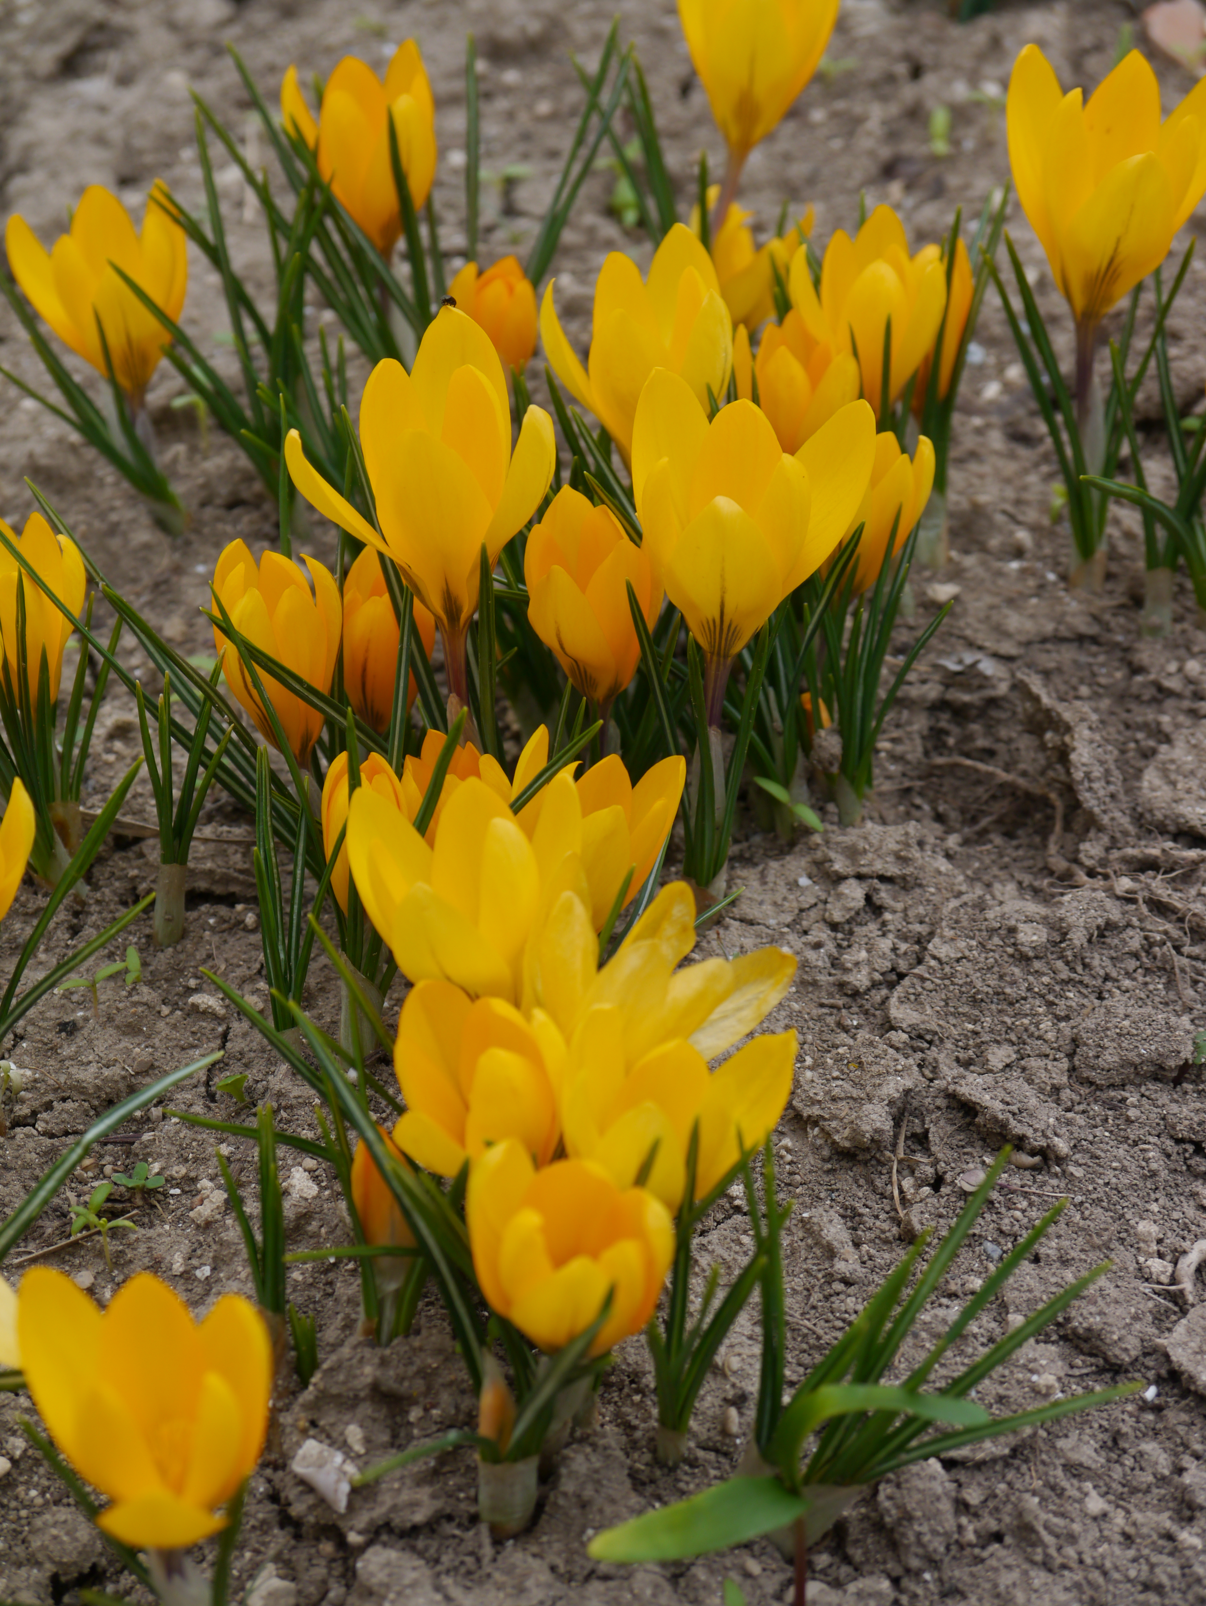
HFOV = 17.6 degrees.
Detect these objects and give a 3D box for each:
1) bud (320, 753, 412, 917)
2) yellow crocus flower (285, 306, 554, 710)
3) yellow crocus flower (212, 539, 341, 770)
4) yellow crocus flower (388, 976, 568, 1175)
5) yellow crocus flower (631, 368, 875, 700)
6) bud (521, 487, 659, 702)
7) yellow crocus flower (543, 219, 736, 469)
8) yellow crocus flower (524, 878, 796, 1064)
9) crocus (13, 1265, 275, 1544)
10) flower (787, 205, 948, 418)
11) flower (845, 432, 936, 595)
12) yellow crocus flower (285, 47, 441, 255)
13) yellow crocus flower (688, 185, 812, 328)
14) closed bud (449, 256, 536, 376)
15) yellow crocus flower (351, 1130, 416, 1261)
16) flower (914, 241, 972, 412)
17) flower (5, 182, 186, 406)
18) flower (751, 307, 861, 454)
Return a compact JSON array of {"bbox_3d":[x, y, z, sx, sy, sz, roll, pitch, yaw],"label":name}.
[{"bbox_3d":[-0.032,0.006,0.531,0.012,0.027,0.012,-2,33,1],"label":"bud"},{"bbox_3d":[-0.025,-0.036,0.527,0.036,0.055,0.036,-5,35,-2],"label":"yellow crocus flower"},{"bbox_3d":[-0.046,-0.020,0.562,0.018,0.036,0.018,-7,33,4],"label":"yellow crocus flower"},{"bbox_3d":[-0.014,0.035,0.446,0.020,0.025,0.020,-5,35,-2],"label":"yellow crocus flower"},{"bbox_3d":[0.018,-0.035,0.550,0.034,0.043,0.032,5,33,-3],"label":"yellow crocus flower"},{"bbox_3d":[-0.001,-0.029,0.570,0.020,0.034,0.020,-5,33,3],"label":"bud"},{"bbox_3d":[0.004,-0.067,0.605,0.029,0.037,0.028,3,33,-2],"label":"yellow crocus flower"},{"bbox_3d":[0.007,0.028,0.469,0.031,0.027,0.031,16,34,2],"label":"yellow crocus flower"},{"bbox_3d":[-0.049,0.068,0.411,0.027,0.031,0.027,-11,35,-8],"label":"crocus"},{"bbox_3d":[0.040,-0.071,0.581,0.024,0.031,0.024,1,35,4],"label":"flower"},{"bbox_3d":[0.038,-0.037,0.534,0.014,0.025,0.014,20,34,2],"label":"flower"},{"bbox_3d":[-0.040,-0.104,0.636,0.026,0.034,0.026,-9,35,-2],"label":"yellow crocus flower"},{"bbox_3d":[0.024,-0.084,0.632,0.020,0.027,0.020,1,35,2],"label":"yellow crocus flower"},{"bbox_3d":[-0.018,-0.080,0.655,0.015,0.024,0.015,0,33,0],"label":"closed bud"},{"bbox_3d":[-0.027,0.050,0.486,0.008,0.020,0.008,-3,33,2],"label":"yellow crocus flower"},{"bbox_3d":[0.052,-0.078,0.640,0.015,0.029,0.015,4,33,-3],"label":"flower"},{"bbox_3d":[-0.079,-0.076,0.603,0.027,0.034,0.027,-18,34,-5],"label":"flower"},{"bbox_3d":[0.031,-0.064,0.610,0.018,0.025,0.018,0,33,0],"label":"flower"}]

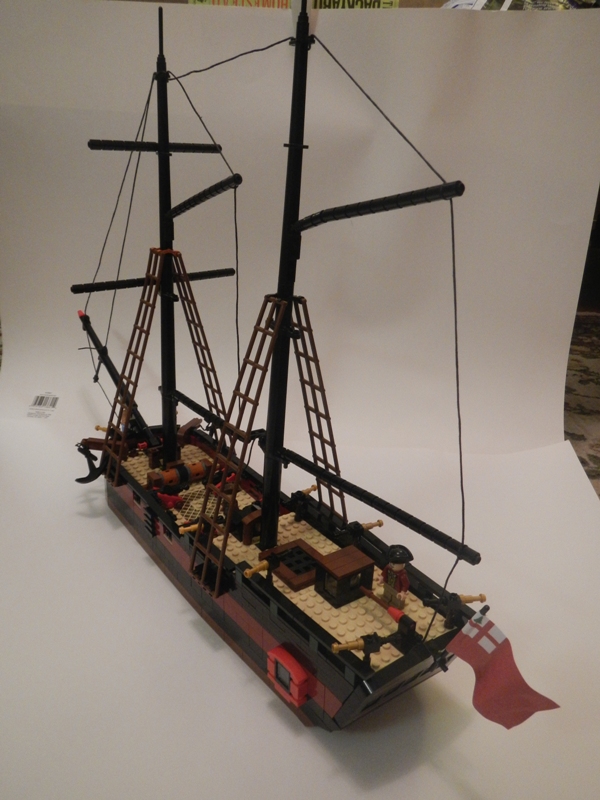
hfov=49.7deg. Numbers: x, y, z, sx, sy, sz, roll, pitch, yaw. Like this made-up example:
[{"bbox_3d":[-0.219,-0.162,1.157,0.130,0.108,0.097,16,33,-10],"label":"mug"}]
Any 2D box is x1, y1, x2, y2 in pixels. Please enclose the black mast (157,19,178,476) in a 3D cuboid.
[{"bbox_3d":[-0.117,-0.117,0.568,0.013,0.395,0.013,-12,26,-34],"label":"black mast"}]

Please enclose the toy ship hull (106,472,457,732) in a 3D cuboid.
[{"bbox_3d":[-0.052,0.112,0.540,0.104,0.076,0.424,-13,26,-34],"label":"toy ship hull"}]

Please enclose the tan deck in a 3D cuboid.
[{"bbox_3d":[-0.051,0.103,0.536,0.088,0.024,0.388,-13,26,-34],"label":"tan deck"}]

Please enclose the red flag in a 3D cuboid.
[{"bbox_3d":[0.101,0.141,0.332,0.014,0.044,0.055,-13,50,-34],"label":"red flag"}]

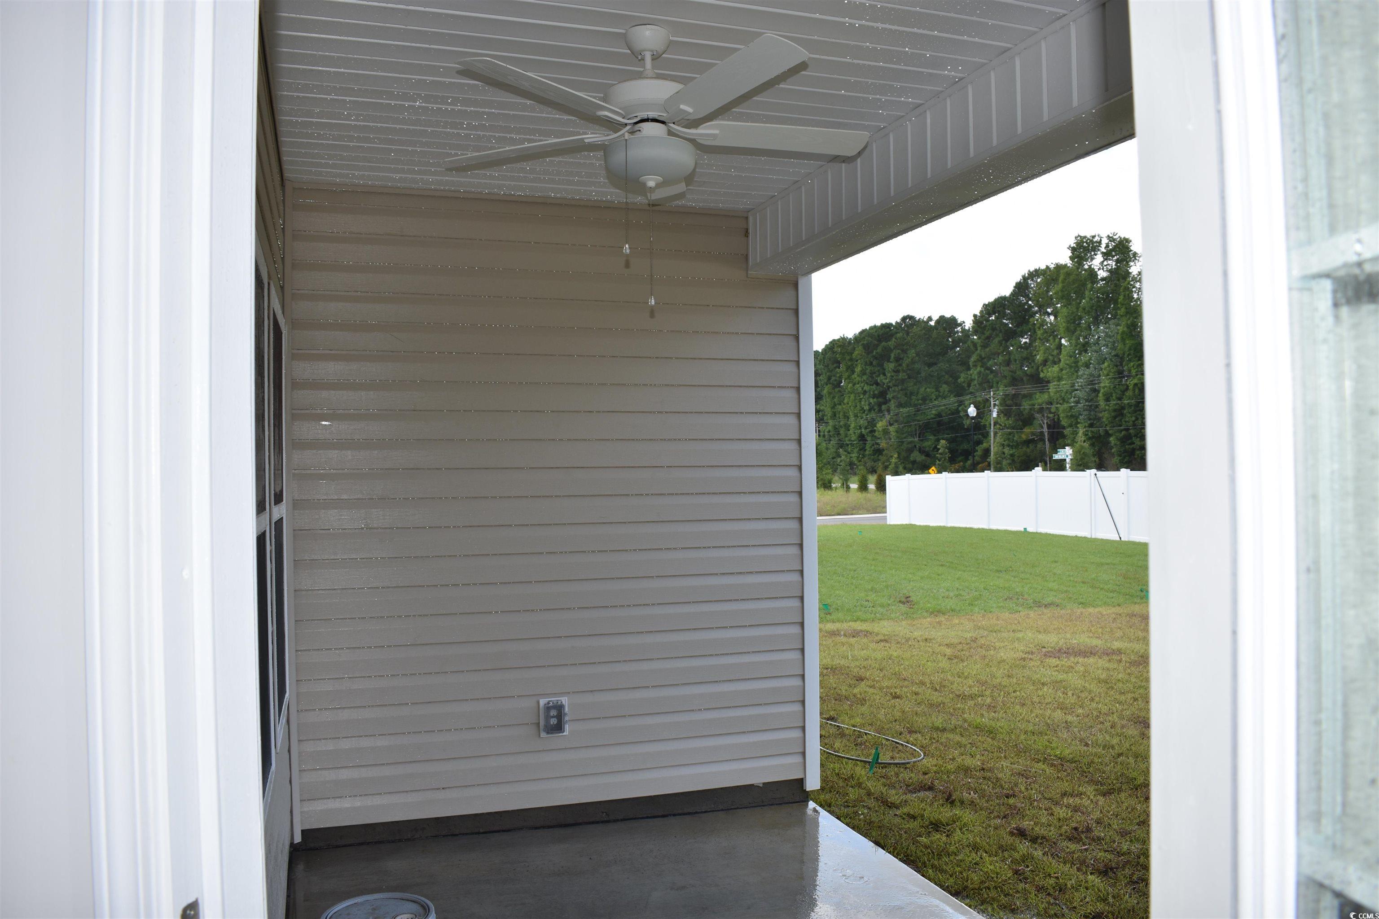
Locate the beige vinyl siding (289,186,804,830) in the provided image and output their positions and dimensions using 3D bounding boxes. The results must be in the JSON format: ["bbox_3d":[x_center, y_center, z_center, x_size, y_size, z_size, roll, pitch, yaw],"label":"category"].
[{"bbox_3d":[-0.575,0.201,4.710,2.340,2.735,0.050,0,0,-17],"label":"beige vinyl siding"}]

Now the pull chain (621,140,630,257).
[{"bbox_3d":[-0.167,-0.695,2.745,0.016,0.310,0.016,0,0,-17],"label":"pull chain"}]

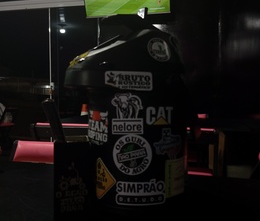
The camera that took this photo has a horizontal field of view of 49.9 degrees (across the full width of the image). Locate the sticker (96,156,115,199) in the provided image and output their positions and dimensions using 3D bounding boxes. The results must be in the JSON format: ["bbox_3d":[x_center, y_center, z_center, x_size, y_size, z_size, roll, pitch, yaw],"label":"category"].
[{"bbox_3d":[-0.052,0.125,0.516,0.074,0.076,0.007,0,1,45],"label":"sticker"}]

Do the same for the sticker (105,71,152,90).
[{"bbox_3d":[-0.002,-0.050,0.485,0.083,0.034,0.006,-1,1,7],"label":"sticker"}]

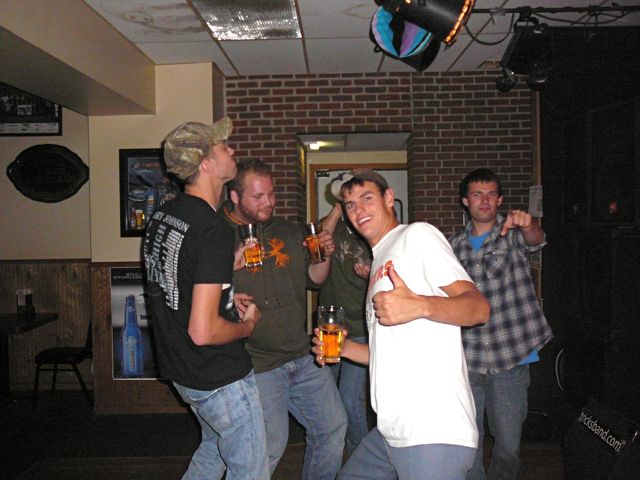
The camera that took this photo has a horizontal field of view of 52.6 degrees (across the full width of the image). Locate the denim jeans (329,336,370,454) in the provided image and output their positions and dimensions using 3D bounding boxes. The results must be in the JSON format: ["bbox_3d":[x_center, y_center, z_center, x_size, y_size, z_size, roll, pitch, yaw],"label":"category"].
[{"bbox_3d":[0.120,0.900,3.550,0.420,0.980,0.300,-1,2,0],"label":"denim jeans"}]

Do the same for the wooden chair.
[{"bbox_3d":[-2.075,0.945,5.480,0.540,0.850,0.440,-1,2,0],"label":"wooden chair"}]

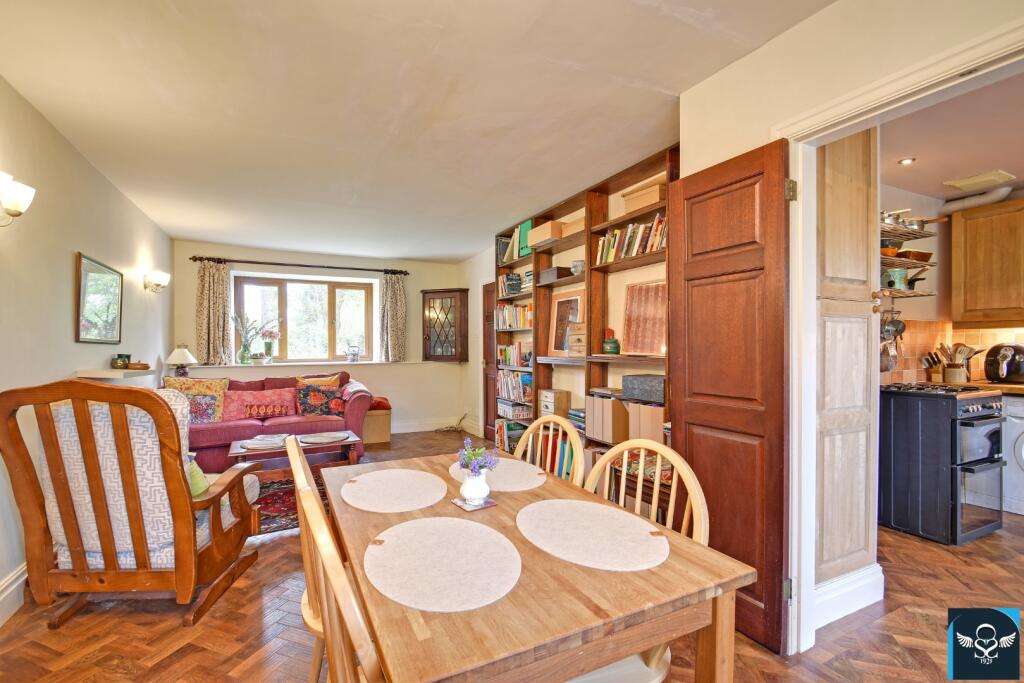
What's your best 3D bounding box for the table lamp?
[{"bbox_3d":[-3.442,0.224,4.450,0.265,0.350,0.265,0,0,-24],"label":"table lamp"}]

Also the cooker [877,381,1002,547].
[{"bbox_3d":[2.790,0.750,2.915,0.600,0.920,0.630,0,0,-27],"label":"cooker"}]

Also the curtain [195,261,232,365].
[{"bbox_3d":[-3.357,-0.321,4.808,0.343,1.161,0.120,0,0,-24],"label":"curtain"}]

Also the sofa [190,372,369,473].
[{"bbox_3d":[-2.550,0.785,4.500,1.930,0.850,0.950,0,0,-25],"label":"sofa"}]

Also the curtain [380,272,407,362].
[{"bbox_3d":[-1.555,-0.316,5.618,0.327,1.185,0.120,0,0,-24],"label":"curtain"}]

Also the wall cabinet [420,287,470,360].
[{"bbox_3d":[-0.878,-0.213,5.873,0.670,0.970,0.370,0,0,15],"label":"wall cabinet"}]

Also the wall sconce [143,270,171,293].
[{"bbox_3d":[-3.177,-0.538,3.828,0.160,0.200,0.290,0,0,-28],"label":"wall sconce"}]

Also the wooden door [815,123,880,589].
[{"bbox_3d":[1.511,-0.010,1.940,0.500,2.120,0.030,0,0,-24],"label":"wooden door"}]

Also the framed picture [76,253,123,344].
[{"bbox_3d":[-2.706,-0.246,2.810,0.035,0.520,0.758,0,0,-28],"label":"framed picture"}]

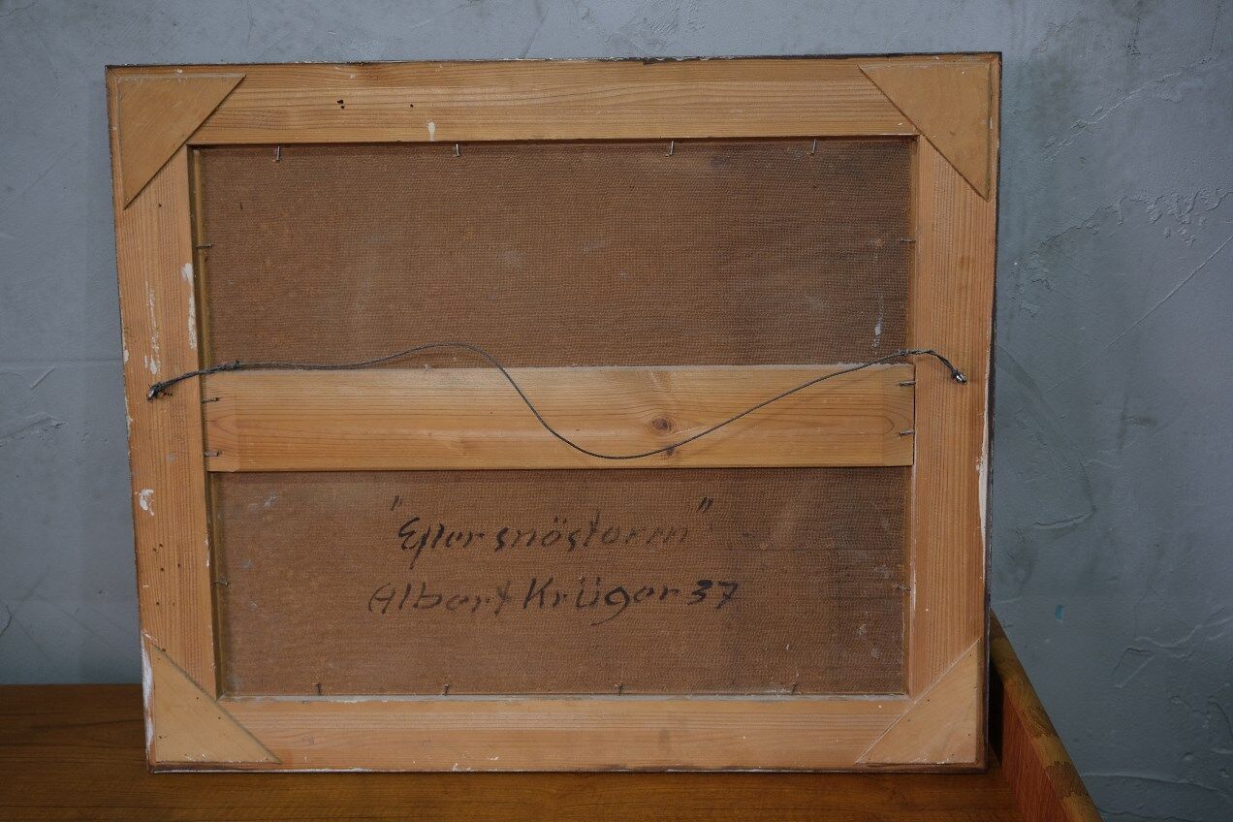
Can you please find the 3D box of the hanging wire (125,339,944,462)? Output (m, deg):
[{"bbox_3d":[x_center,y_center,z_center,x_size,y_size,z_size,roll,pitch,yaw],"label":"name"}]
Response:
[{"bbox_3d":[-0.054,-0.008,1.018,0.696,0.101,0.030,-1,6,2],"label":"hanging wire"}]

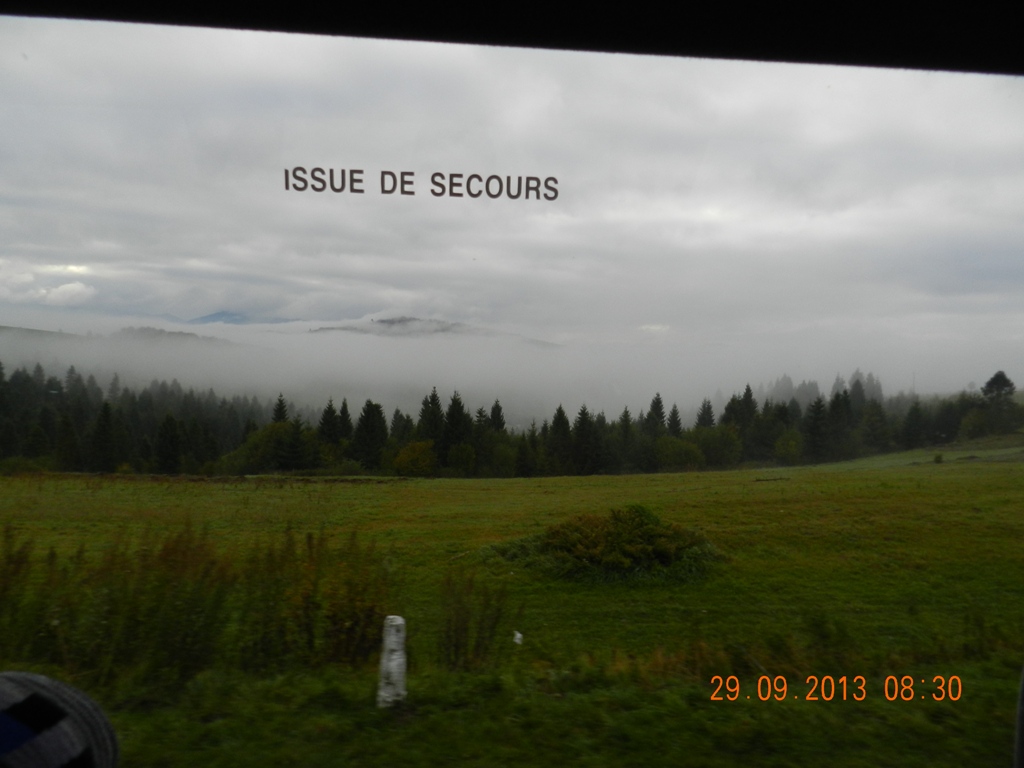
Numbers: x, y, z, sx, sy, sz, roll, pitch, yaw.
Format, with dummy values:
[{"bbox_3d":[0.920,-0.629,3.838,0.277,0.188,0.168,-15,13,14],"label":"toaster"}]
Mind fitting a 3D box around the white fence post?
[{"bbox_3d":[-0.970,2.239,5.500,0.190,0.710,0.190,2,1,-3],"label":"white fence post"}]

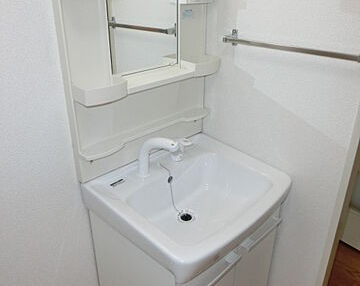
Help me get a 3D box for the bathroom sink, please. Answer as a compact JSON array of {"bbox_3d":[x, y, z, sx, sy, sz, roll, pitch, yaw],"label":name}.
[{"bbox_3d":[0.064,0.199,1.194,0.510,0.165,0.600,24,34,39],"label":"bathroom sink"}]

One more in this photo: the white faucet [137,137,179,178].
[{"bbox_3d":[-0.078,0.050,1.163,0.140,0.138,0.044,-1,26,-3],"label":"white faucet"}]

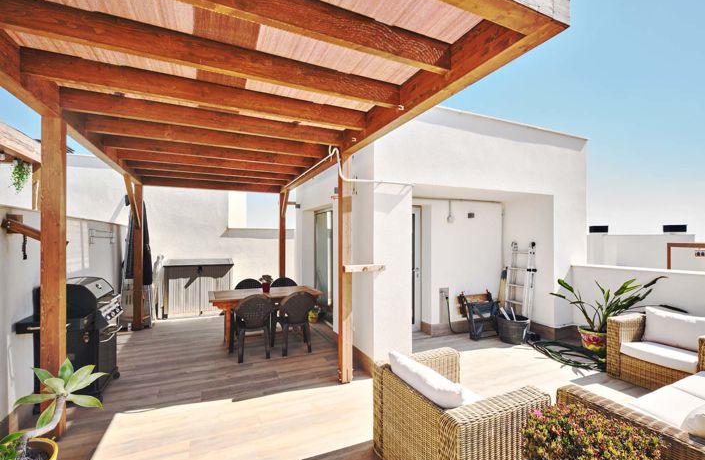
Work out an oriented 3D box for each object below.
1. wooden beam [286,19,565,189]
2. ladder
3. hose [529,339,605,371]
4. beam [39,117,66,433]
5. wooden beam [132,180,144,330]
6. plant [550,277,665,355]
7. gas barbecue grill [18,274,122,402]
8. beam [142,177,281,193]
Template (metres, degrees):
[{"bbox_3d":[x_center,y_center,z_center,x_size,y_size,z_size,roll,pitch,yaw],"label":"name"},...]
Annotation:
[{"bbox_3d":[-0.296,-0.984,3.823,0.120,0.250,5.580,0,-2,-26],"label":"wooden beam"},{"bbox_3d":[2.810,0.962,4.973,0.220,1.520,0.400,7,-3,-24],"label":"ladder"},{"bbox_3d":[2.805,1.587,3.839,0.700,0.100,0.920,0,-1,-26],"label":"hose"},{"bbox_3d":[-2.493,0.376,2.459,0.117,2.625,0.115,0,-1,-24],"label":"beam"},{"bbox_3d":[-3.682,0.472,5.051,0.120,2.495,0.120,0,-1,-26],"label":"wooden beam"},{"bbox_3d":[3.293,1.133,3.892,1.080,1.000,0.850,-2,-2,40],"label":"plant"},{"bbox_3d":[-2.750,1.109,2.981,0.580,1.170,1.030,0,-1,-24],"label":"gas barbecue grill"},{"bbox_3d":[-2.645,-0.922,5.761,2.440,0.250,0.100,0,-1,-24],"label":"beam"}]

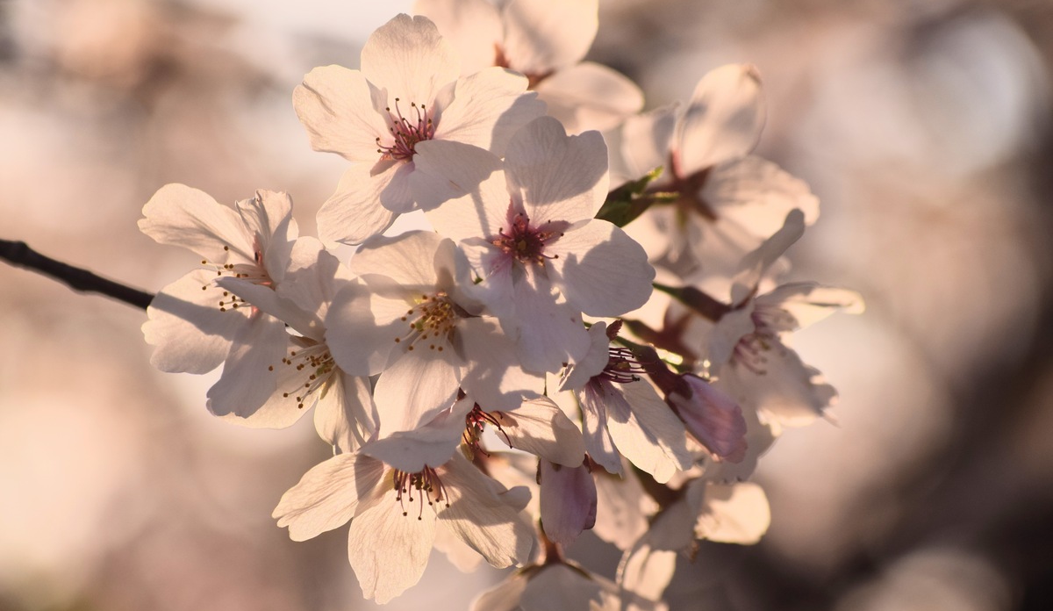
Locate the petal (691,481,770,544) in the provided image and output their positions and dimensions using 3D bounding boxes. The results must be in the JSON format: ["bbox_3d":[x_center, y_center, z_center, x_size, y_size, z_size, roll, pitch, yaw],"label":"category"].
[{"bbox_3d":[0.029,0.029,0.897,0.011,0.009,0.006,0,0,-6],"label":"petal"}]

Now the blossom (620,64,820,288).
[{"bbox_3d":[0.029,-0.019,0.955,0.030,0.033,0.015,-2,-8,27],"label":"blossom"}]

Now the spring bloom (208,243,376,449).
[{"bbox_3d":[-0.032,0.005,0.872,0.027,0.029,0.017,0,9,41],"label":"spring bloom"}]

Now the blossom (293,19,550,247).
[{"bbox_3d":[-0.016,-0.026,0.920,0.036,0.034,0.017,0,-13,7],"label":"blossom"}]

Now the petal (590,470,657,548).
[{"bbox_3d":[0.013,0.028,0.893,0.011,0.013,0.006,0,0,0],"label":"petal"}]

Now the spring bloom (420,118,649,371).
[{"bbox_3d":[0.001,-0.008,0.870,0.033,0.035,0.014,0,0,5],"label":"spring bloom"}]

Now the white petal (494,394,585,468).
[{"bbox_3d":[0.002,0.018,0.920,0.013,0.010,0.006,0,9,-6],"label":"white petal"}]

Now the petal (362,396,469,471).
[{"bbox_3d":[-0.015,0.017,0.868,0.015,0.011,0.008,0,0,0],"label":"petal"}]

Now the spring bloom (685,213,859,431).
[{"bbox_3d":[0.037,0.002,0.940,0.017,0.031,0.028,18,7,35],"label":"spring bloom"}]

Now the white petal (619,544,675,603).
[{"bbox_3d":[0.018,0.040,0.945,0.009,0.009,0.004,0,3,-6],"label":"white petal"}]

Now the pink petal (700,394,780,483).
[{"bbox_3d":[0.030,0.018,0.892,0.011,0.013,0.006,0,0,-9],"label":"pink petal"}]

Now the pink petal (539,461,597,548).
[{"bbox_3d":[0.006,0.027,0.872,0.008,0.013,0.008,0,0,0],"label":"pink petal"}]

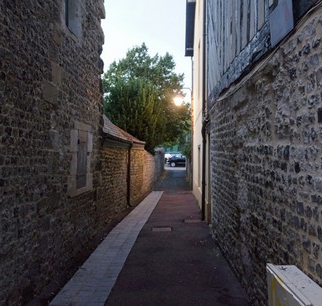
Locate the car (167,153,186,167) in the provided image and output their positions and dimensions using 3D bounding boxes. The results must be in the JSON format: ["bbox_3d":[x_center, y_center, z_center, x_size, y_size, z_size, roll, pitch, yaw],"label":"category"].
[{"bbox_3d":[2.700,0.840,37.800,4.100,1.470,1.750,1,-1,-7],"label":"car"}]

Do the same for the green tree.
[{"bbox_3d":[-1.600,-3.300,26.000,7.600,10.000,7.200,1,-1,0],"label":"green tree"}]

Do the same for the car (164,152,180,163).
[{"bbox_3d":[1.100,0.900,43.000,4.200,1.500,1.770,1,-1,0],"label":"car"}]

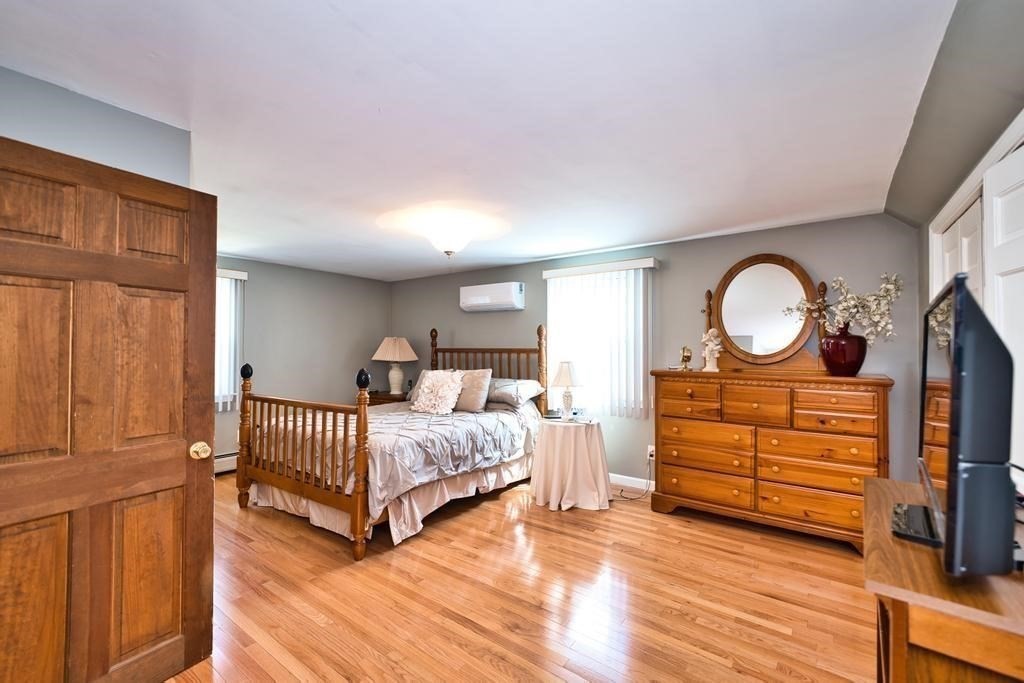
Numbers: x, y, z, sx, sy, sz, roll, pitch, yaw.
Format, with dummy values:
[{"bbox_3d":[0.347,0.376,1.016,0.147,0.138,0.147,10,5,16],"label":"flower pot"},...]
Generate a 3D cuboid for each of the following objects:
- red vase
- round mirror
[{"bbox_3d":[2.330,0.066,2.790,0.245,0.360,0.245,0,-1,35],"label":"red vase"},{"bbox_3d":[1.951,-0.250,3.111,0.700,0.868,0.050,-1,-5,35],"label":"round mirror"}]

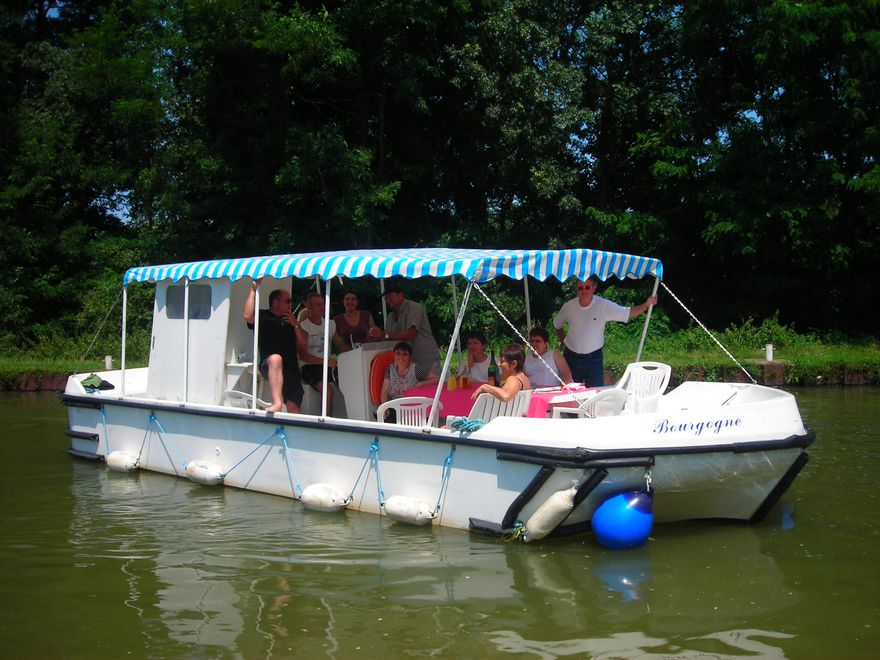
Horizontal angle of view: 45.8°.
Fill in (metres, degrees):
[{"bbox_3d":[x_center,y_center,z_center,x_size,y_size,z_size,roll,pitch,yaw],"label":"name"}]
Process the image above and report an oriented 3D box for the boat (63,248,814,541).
[{"bbox_3d":[-0.251,0.390,10.315,7.913,2.316,3.078,2,4,39],"label":"boat"}]

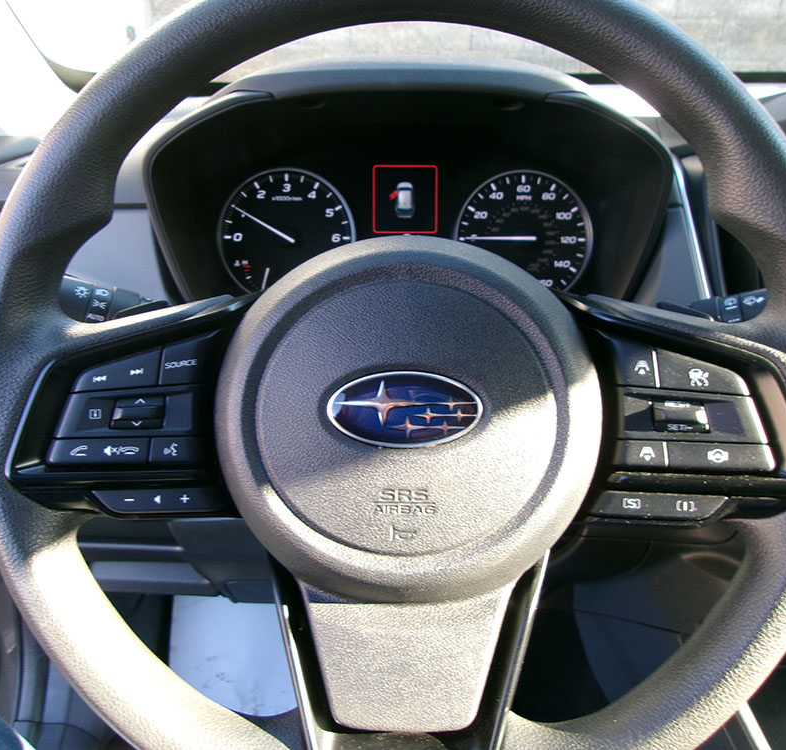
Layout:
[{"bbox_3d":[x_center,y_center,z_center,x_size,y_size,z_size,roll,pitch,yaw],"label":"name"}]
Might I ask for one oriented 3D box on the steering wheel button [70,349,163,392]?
[{"bbox_3d":[-0.118,-0.001,0.337,0.036,0.017,0.007,-1,-4,1],"label":"steering wheel button"}]

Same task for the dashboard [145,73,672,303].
[{"bbox_3d":[0.012,-0.126,0.560,0.372,0.172,0.100,1,3,-1],"label":"dashboard"}]

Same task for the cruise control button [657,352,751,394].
[{"bbox_3d":[0.131,-0.001,0.331,0.037,0.017,0.007,2,-4,2],"label":"cruise control button"}]

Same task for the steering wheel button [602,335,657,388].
[{"bbox_3d":[0.102,-0.006,0.336,0.021,0.021,0.008,2,-4,2],"label":"steering wheel button"}]

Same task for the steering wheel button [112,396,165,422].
[{"bbox_3d":[-0.106,0.015,0.326,0.023,0.012,0.008,-2,0,-1],"label":"steering wheel button"}]

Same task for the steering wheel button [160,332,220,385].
[{"bbox_3d":[-0.086,-0.007,0.329,0.025,0.021,0.008,-3,0,-1],"label":"steering wheel button"}]

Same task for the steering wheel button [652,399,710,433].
[{"bbox_3d":[0.120,0.017,0.326,0.024,0.013,0.008,2,0,-1],"label":"steering wheel button"}]

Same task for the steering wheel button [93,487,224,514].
[{"bbox_3d":[-0.100,0.054,0.334,0.055,0.012,0.008,0,0,-1],"label":"steering wheel button"}]

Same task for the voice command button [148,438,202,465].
[{"bbox_3d":[-0.093,0.033,0.337,0.021,0.012,0.007,0,-4,1],"label":"voice command button"}]

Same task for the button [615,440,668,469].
[{"bbox_3d":[0.105,0.033,0.332,0.020,0.012,0.007,1,-4,2],"label":"button"}]

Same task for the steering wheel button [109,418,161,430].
[{"bbox_3d":[-0.110,0.021,0.335,0.022,0.005,0.006,-1,-4,1],"label":"steering wheel button"}]

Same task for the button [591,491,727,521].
[{"bbox_3d":[0.114,0.056,0.334,0.058,0.013,0.008,2,0,-1],"label":"button"}]

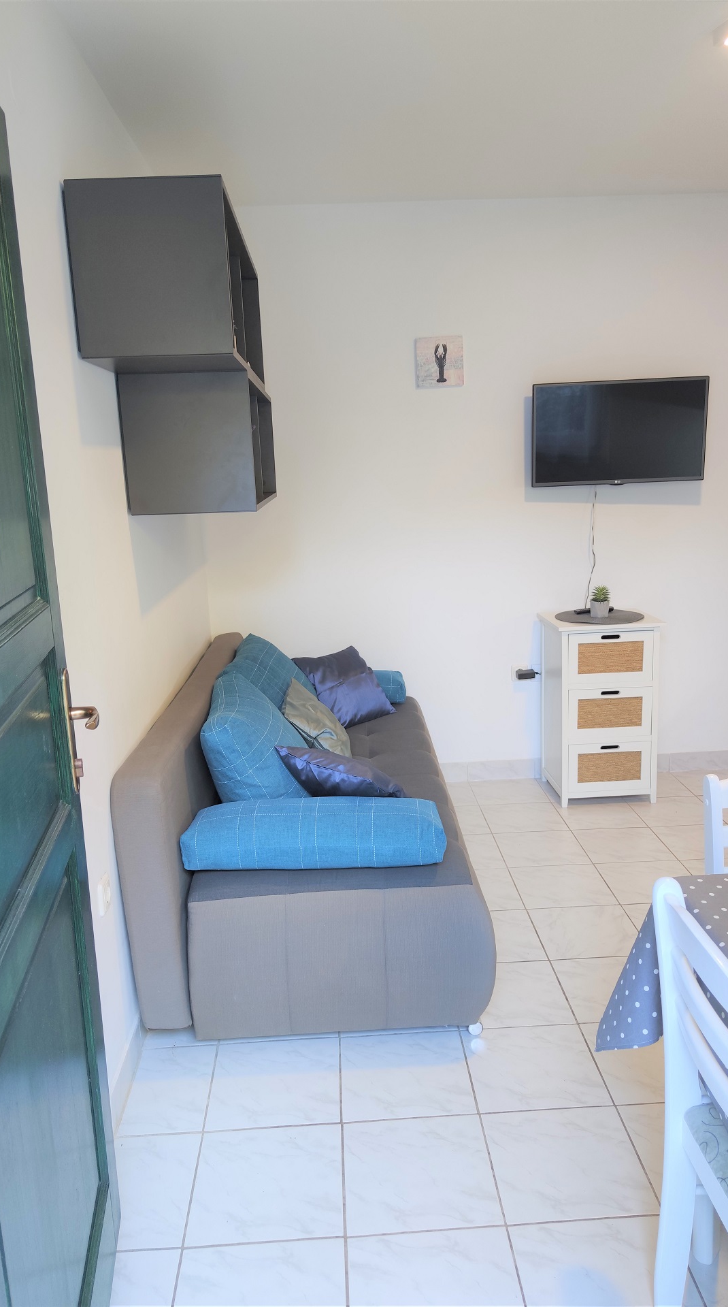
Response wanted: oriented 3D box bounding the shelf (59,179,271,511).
[{"bbox_3d":[-0.521,-0.859,2.894,0.360,0.780,1.512,-3,12,-2],"label":"shelf"}]

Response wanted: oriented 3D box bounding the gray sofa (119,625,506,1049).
[{"bbox_3d":[-0.172,0.439,3.233,0.945,0.792,1.839,-3,12,-2],"label":"gray sofa"}]

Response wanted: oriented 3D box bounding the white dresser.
[{"bbox_3d":[1.038,0.234,4.003,0.452,0.790,0.384,-3,12,-2],"label":"white dresser"}]

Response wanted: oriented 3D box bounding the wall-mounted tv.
[{"bbox_3d":[1.093,-0.954,3.905,0.740,0.433,0.063,-2,15,2],"label":"wall-mounted tv"}]

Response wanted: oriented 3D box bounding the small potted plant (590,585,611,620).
[{"bbox_3d":[1.027,-0.228,3.936,0.086,0.141,0.086,-3,12,-2],"label":"small potted plant"}]

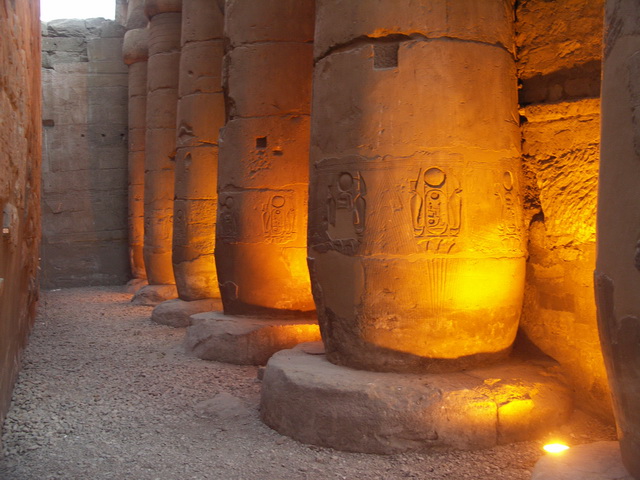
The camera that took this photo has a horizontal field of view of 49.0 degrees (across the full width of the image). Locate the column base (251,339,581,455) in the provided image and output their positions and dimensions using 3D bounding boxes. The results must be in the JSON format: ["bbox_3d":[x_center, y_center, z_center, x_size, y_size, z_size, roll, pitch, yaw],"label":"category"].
[{"bbox_3d":[0.876,1.342,6.701,2.870,0.510,2.870,0,0,0],"label":"column base"}]

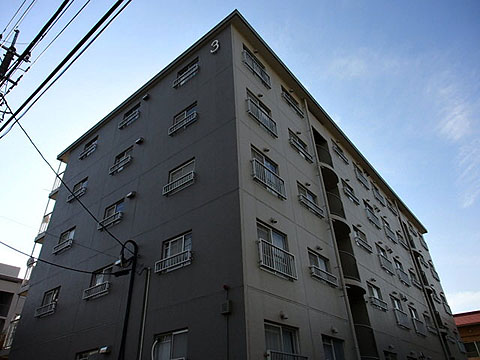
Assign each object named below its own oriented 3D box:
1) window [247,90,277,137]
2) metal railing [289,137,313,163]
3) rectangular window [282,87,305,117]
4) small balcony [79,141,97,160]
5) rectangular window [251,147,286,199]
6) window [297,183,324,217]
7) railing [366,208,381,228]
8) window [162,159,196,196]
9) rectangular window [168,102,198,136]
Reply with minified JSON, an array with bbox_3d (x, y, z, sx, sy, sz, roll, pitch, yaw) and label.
[{"bbox_3d":[0.787,-2.480,12.862,0.176,1.418,1.607,-26,-41,30],"label":"window"},{"bbox_3d":[2.579,-1.204,14.733,0.200,0.300,1.760,-26,-40,31],"label":"metal railing"},{"bbox_3d":[2.518,-3.679,16.480,0.219,0.994,1.775,-26,-40,30],"label":"rectangular window"},{"bbox_3d":[-8.047,-1.471,18.272,1.431,0.378,0.135,-26,-41,30],"label":"small balcony"},{"bbox_3d":[0.933,-0.260,11.510,0.219,1.394,1.716,-26,-40,30],"label":"rectangular window"},{"bbox_3d":[2.686,0.759,13.333,0.176,0.999,1.607,-26,-41,30],"label":"window"},{"bbox_3d":[7.527,2.243,19.476,0.150,0.720,1.780,-26,-41,30],"label":"railing"},{"bbox_3d":[-2.046,-0.086,11.838,1.404,1.019,0.219,-26,-40,30],"label":"window"},{"bbox_3d":[-2.097,-2.312,13.133,1.420,1.060,0.200,-26,-41,30],"label":"rectangular window"}]

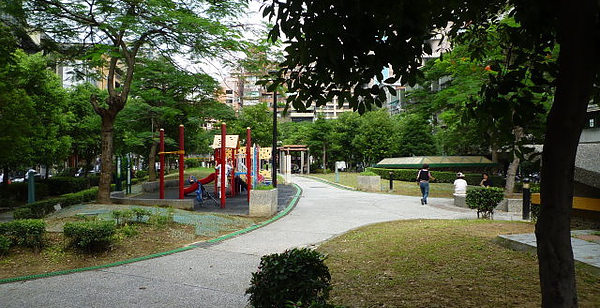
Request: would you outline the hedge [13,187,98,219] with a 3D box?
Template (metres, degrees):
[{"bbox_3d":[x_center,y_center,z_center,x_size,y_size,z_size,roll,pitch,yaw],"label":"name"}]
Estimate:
[{"bbox_3d":[-8.400,1.690,15.505,0.850,0.500,6.400,0,-1,-13],"label":"hedge"}]

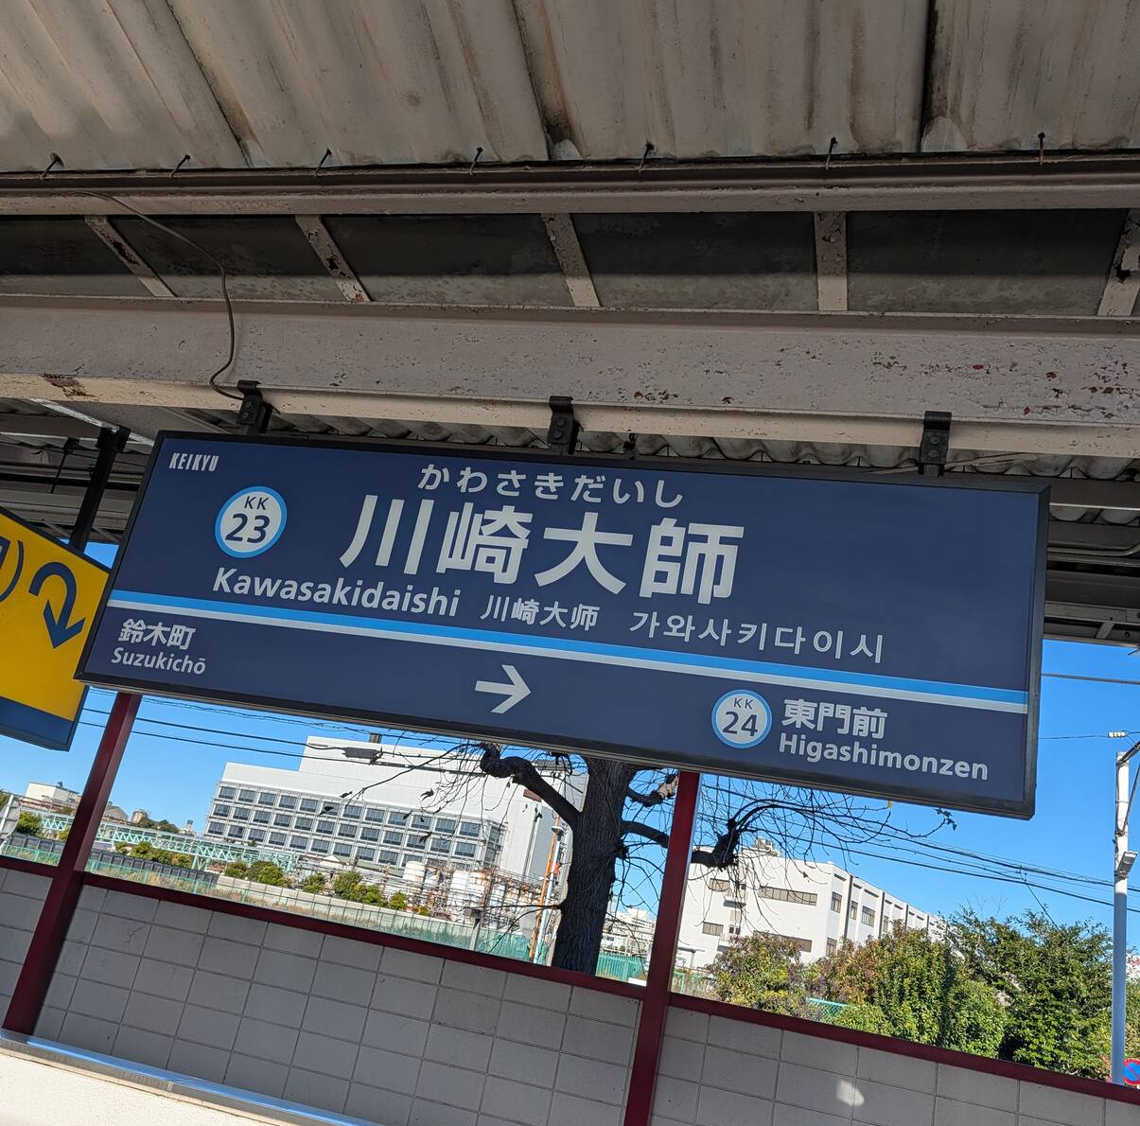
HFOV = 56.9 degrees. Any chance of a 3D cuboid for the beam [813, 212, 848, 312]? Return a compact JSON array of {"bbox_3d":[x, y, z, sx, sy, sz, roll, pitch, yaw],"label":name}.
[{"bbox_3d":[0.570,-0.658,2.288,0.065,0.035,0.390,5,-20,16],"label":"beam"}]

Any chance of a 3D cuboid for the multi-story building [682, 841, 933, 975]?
[{"bbox_3d":[27.766,41.702,112.754,13.972,13.100,47.840,-2,-23,32],"label":"multi-story building"}]

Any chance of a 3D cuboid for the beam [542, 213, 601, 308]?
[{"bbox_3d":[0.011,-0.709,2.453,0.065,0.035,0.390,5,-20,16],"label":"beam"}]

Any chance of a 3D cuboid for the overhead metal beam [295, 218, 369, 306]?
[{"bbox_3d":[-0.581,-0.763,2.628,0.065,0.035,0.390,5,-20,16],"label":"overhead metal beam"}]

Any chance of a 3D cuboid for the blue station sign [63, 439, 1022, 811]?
[{"bbox_3d":[-0.094,0.072,2.313,2.089,0.652,0.085,5,-20,16],"label":"blue station sign"}]

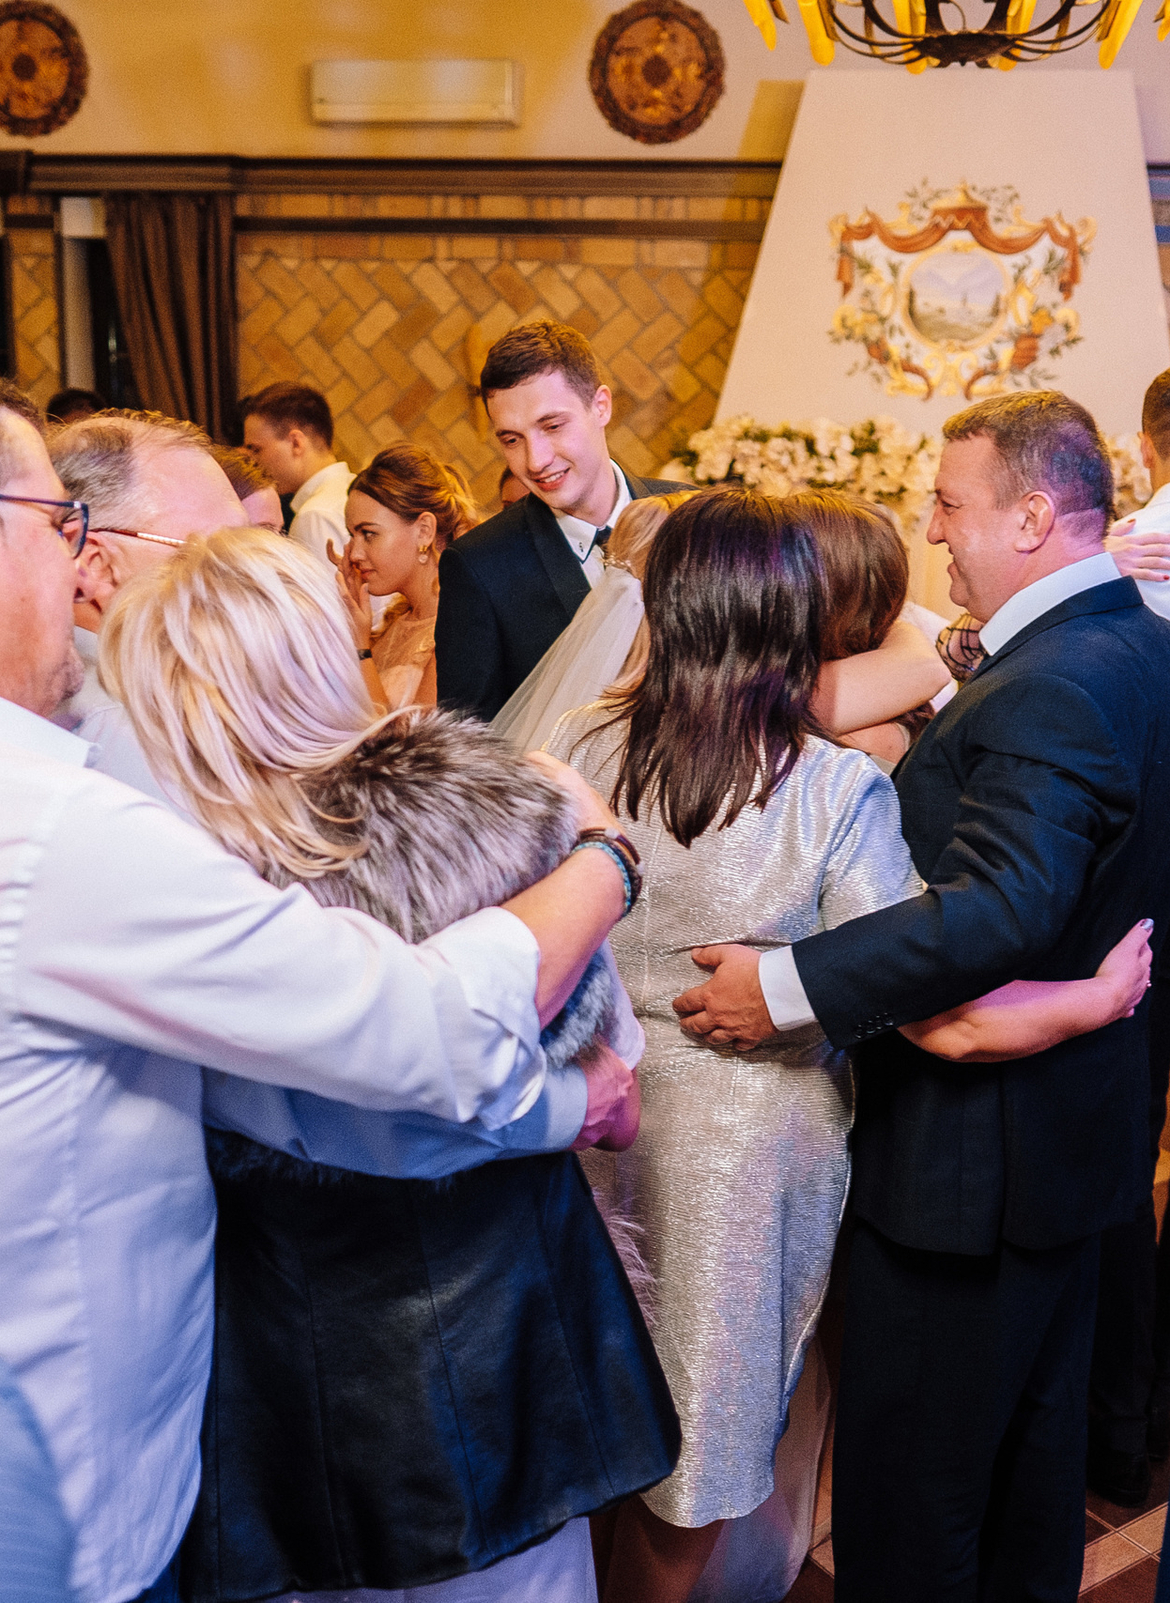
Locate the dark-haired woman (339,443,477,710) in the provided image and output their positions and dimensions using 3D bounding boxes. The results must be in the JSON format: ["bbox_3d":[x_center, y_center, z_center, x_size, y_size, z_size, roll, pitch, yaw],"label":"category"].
[{"bbox_3d":[-0.300,0.243,2.700,0.420,1.650,0.440,-2,14,-13],"label":"dark-haired woman"}]

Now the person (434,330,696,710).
[{"bbox_3d":[-0.041,0.249,2.346,0.540,1.820,0.420,1,14,-3],"label":"person"}]

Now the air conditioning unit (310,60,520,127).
[{"bbox_3d":[-0.752,-3.177,7.204,0.911,0.256,0.210,4,14,8],"label":"air conditioning unit"}]

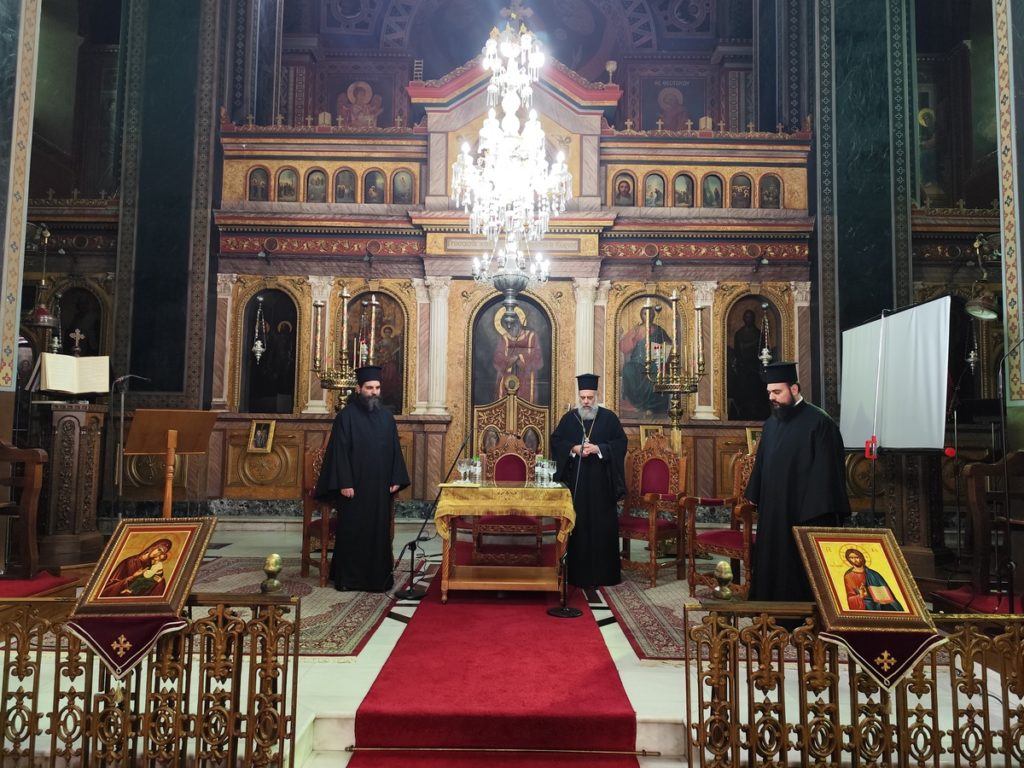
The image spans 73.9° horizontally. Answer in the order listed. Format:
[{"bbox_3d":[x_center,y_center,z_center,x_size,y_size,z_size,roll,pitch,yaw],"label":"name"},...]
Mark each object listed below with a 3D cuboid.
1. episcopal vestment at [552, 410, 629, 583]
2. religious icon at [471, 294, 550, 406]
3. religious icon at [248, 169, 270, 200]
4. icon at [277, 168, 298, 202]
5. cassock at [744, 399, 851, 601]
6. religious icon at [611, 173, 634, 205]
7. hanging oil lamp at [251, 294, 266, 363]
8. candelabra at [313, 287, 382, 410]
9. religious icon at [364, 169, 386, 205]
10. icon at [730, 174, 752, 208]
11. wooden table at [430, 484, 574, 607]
[{"bbox_3d":[0.667,0.916,5.748,0.660,1.485,0.420,0,-4,5],"label":"episcopal vestment"},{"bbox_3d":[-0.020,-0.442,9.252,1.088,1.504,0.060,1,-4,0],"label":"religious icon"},{"bbox_3d":[-3.338,-2.624,8.960,0.264,0.438,0.050,1,-4,0],"label":"religious icon"},{"bbox_3d":[-3.137,-2.773,9.507,0.298,0.486,0.050,1,-4,0],"label":"icon"},{"bbox_3d":[1.942,0.844,4.648,0.700,1.506,0.480,-2,-5,38],"label":"cassock"},{"bbox_3d":[1.556,-2.714,9.493,0.298,0.485,0.050,1,-4,0],"label":"religious icon"},{"bbox_3d":[-3.290,-0.714,8.829,0.195,0.902,0.195,1,-4,0],"label":"hanging oil lamp"},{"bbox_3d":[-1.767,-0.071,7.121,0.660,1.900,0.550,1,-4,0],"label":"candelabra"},{"bbox_3d":[-1.906,-2.744,9.502,0.298,0.486,0.050,1,-4,0],"label":"religious icon"},{"bbox_3d":[3.139,-2.633,9.306,0.301,0.475,0.050,1,-4,0],"label":"icon"},{"bbox_3d":[-0.053,1.193,5.209,1.056,0.847,0.675,1,-4,0],"label":"wooden table"}]

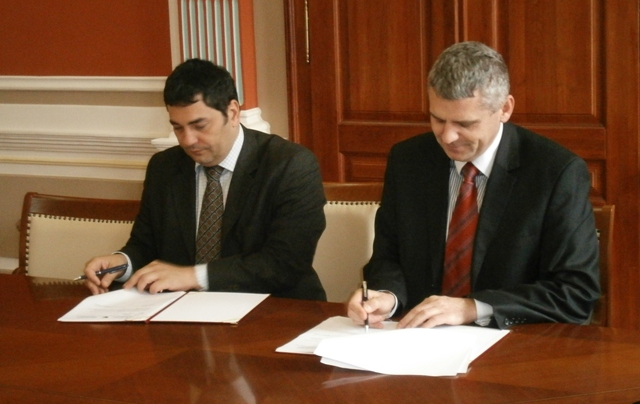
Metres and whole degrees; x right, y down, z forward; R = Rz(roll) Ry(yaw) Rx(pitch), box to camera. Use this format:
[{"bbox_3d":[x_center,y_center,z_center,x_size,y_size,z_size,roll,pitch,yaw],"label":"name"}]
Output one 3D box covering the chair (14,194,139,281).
[{"bbox_3d":[-0.694,0.488,3.558,0.570,0.950,0.600,3,10,28],"label":"chair"}]

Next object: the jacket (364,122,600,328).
[{"bbox_3d":[0.407,0.188,3.172,0.570,0.740,0.520,2,10,24],"label":"jacket"}]

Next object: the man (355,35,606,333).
[{"bbox_3d":[0.396,0.306,3.160,0.580,1.350,0.750,2,10,24],"label":"man"}]

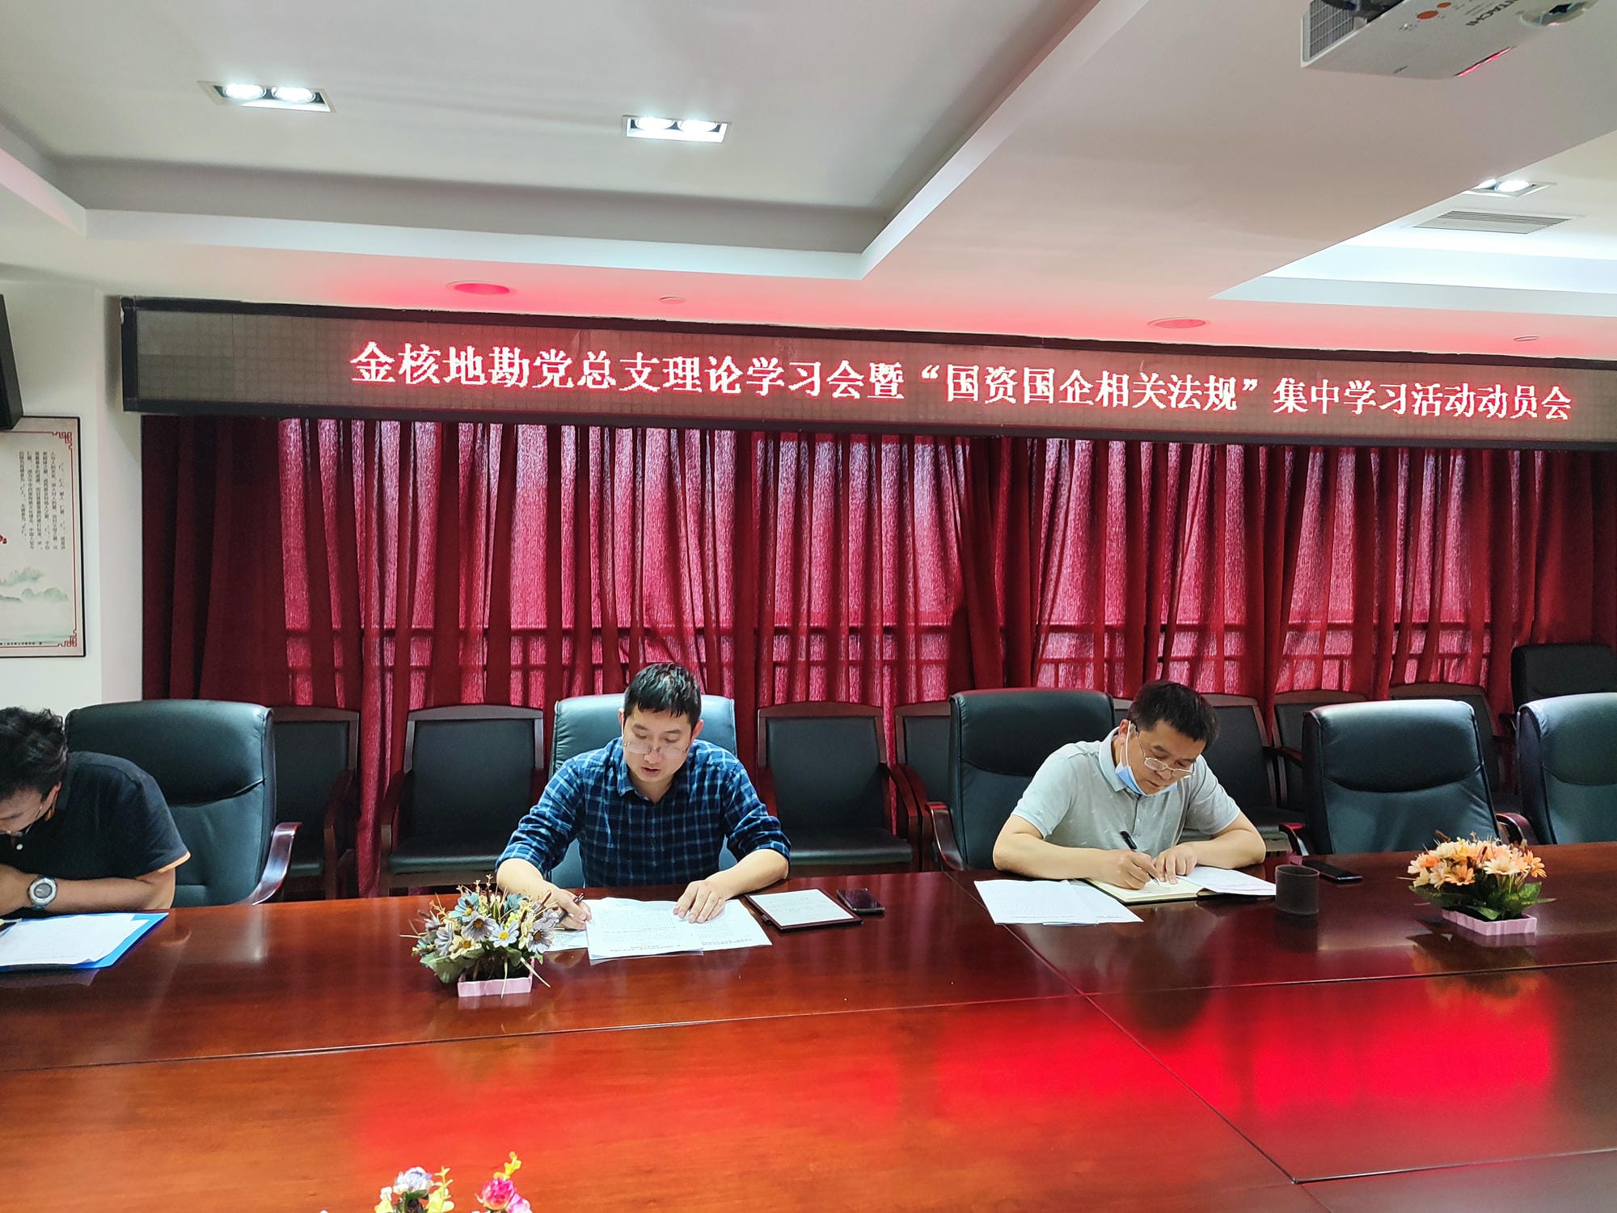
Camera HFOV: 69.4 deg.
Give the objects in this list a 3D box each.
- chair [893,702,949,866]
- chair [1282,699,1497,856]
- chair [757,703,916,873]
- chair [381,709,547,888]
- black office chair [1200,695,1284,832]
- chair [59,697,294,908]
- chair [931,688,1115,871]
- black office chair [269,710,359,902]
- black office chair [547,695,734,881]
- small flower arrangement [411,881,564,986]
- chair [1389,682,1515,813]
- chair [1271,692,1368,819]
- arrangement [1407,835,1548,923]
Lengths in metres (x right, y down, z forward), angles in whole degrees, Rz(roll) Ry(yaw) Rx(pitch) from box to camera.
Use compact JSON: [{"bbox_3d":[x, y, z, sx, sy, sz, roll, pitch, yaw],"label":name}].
[{"bbox_3d":[0.640,0.844,4.493,0.550,0.920,0.570,0,3,-11],"label":"chair"},{"bbox_3d":[1.725,0.823,3.178,0.670,1.080,0.680,0,3,-15],"label":"chair"},{"bbox_3d":[0.082,0.841,4.373,0.550,0.920,0.570,0,2,-11],"label":"chair"},{"bbox_3d":[-1.196,0.843,4.138,0.550,0.920,0.570,0,3,-11],"label":"chair"},{"bbox_3d":[1.722,0.837,4.702,0.550,0.920,0.570,0,3,-11],"label":"black office chair"},{"bbox_3d":[-1.672,0.811,2.886,0.670,1.090,0.710,0,3,-11],"label":"chair"},{"bbox_3d":[0.747,0.808,3.368,0.670,1.080,0.680,0,2,-9],"label":"chair"},{"bbox_3d":[-1.847,0.845,4.011,0.550,0.920,0.570,0,3,-11],"label":"black office chair"},{"bbox_3d":[-0.426,0.809,3.143,0.670,1.080,0.680,0,2,-11],"label":"black office chair"},{"bbox_3d":[-0.537,0.555,1.990,0.240,0.175,0.200,0,2,-11],"label":"small flower arrangement"},{"bbox_3d":[2.823,0.819,4.915,0.550,0.920,0.570,0,3,-11],"label":"chair"},{"bbox_3d":[2.253,0.834,4.838,0.550,0.925,0.570,0,2,-11],"label":"chair"},{"bbox_3d":[1.350,0.556,2.341,0.220,0.170,0.190,0,2,-11],"label":"arrangement"}]

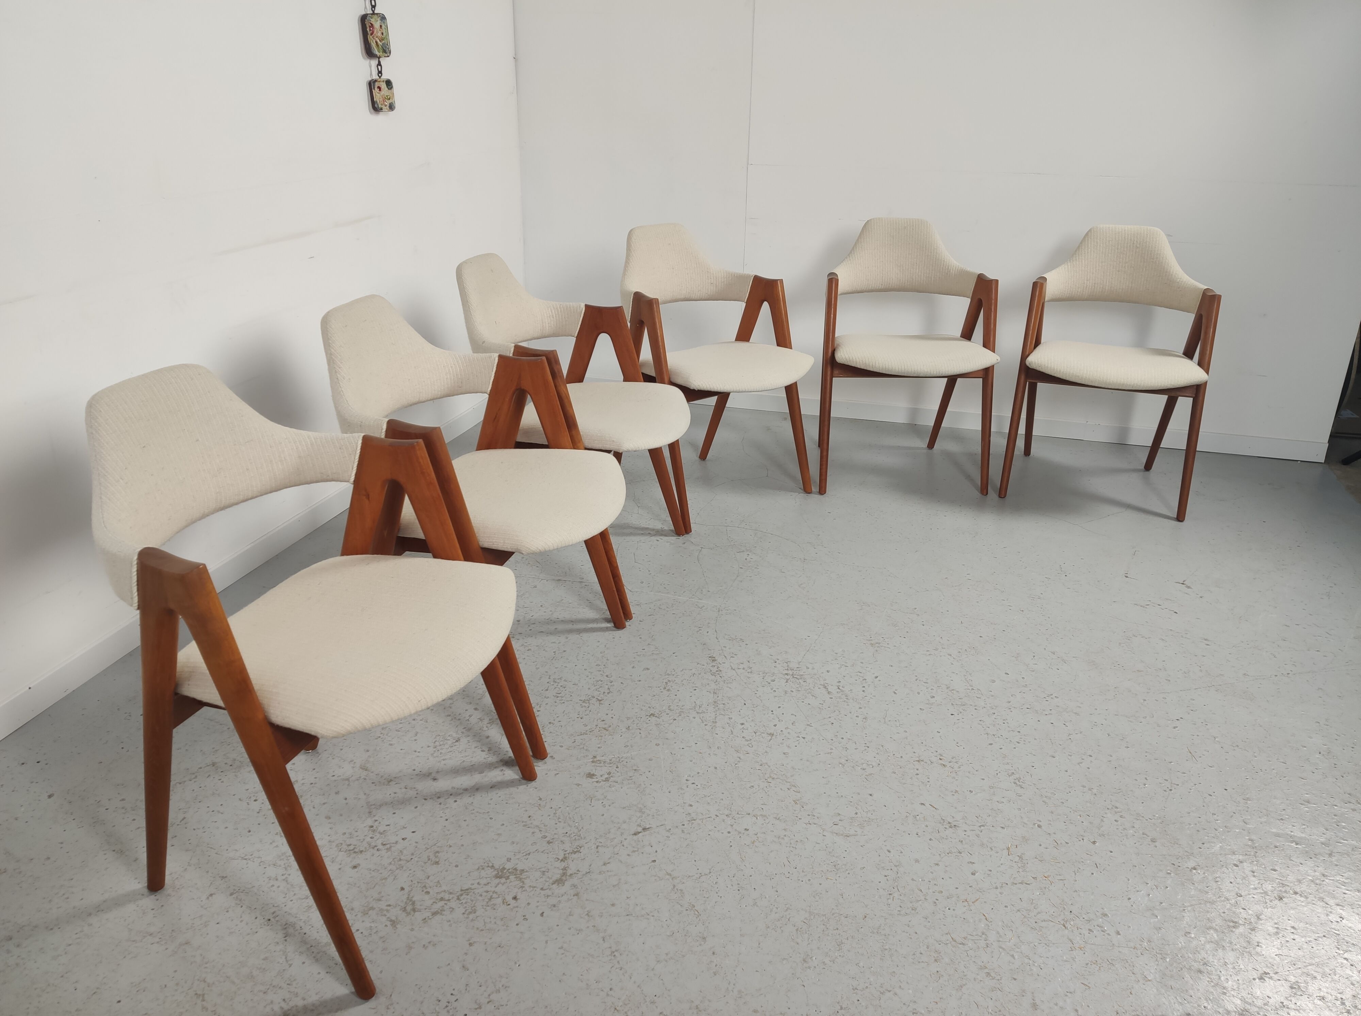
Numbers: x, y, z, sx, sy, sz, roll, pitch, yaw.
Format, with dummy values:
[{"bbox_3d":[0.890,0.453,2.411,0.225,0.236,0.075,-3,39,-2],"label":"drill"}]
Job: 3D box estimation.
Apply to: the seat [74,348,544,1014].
[{"bbox_3d":[-0.554,0.195,1.539,0.503,0.763,0.530,8,24,17],"label":"seat"}]

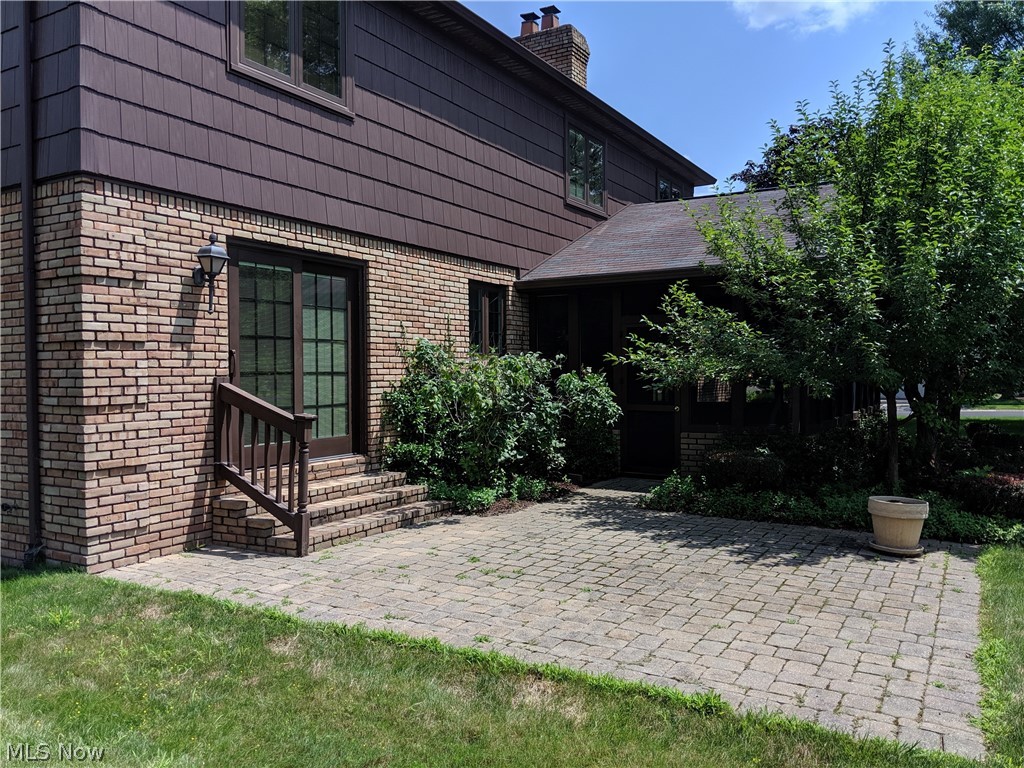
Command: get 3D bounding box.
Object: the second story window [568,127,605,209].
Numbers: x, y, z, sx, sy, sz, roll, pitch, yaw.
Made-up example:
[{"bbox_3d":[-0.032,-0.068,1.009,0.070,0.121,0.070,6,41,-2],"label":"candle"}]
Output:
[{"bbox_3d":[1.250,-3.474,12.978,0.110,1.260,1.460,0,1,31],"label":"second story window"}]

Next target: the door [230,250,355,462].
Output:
[{"bbox_3d":[-2.030,-0.242,7.683,0.120,1.980,1.760,0,1,31],"label":"door"}]

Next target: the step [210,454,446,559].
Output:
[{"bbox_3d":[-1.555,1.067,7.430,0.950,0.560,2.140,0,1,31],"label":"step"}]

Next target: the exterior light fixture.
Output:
[{"bbox_3d":[-2.478,-0.898,6.560,0.270,0.655,0.200,0,1,31],"label":"exterior light fixture"}]

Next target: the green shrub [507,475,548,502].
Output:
[{"bbox_3d":[0.173,1.147,8.995,0.420,0.300,0.430,0,1,31],"label":"green shrub"}]

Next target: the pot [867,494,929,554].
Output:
[{"bbox_3d":[3.195,1.177,6.631,0.450,0.400,0.450,0,1,31],"label":"pot"}]

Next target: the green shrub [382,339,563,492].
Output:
[{"bbox_3d":[-0.347,0.428,9.296,1.060,1.740,2.300,0,1,31],"label":"green shrub"}]

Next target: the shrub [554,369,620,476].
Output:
[{"bbox_3d":[0.906,0.525,10.470,0.850,1.460,0.880,0,1,0],"label":"shrub"}]

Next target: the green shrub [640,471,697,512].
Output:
[{"bbox_3d":[1.686,1.110,8.505,0.520,0.380,0.550,0,1,31],"label":"green shrub"}]

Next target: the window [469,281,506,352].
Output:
[{"bbox_3d":[-0.347,-0.840,10.466,0.110,0.940,0.880,0,1,31],"label":"window"}]

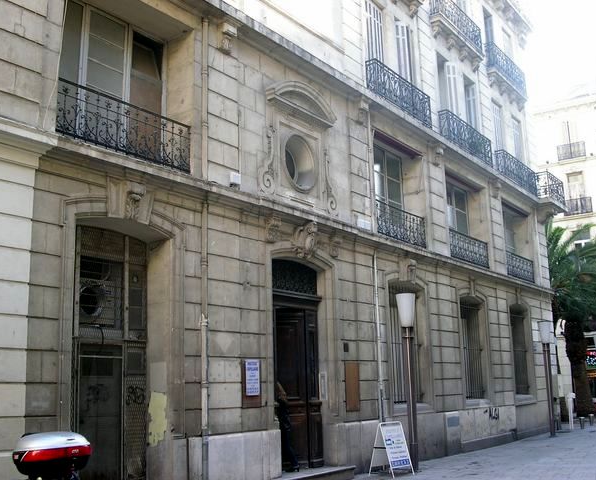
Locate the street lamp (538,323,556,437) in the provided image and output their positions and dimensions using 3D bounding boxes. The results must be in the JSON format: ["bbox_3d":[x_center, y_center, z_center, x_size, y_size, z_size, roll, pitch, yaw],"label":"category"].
[{"bbox_3d":[8.481,4.683,23.760,0.450,3.800,0.450,-6,-13,19],"label":"street lamp"}]

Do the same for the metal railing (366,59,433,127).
[{"bbox_3d":[2.746,-3.838,18.687,0.300,0.899,2.980,-10,-15,35],"label":"metal railing"}]

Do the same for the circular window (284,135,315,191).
[{"bbox_3d":[-0.031,-1.424,13.138,0.280,1.060,0.990,-10,-14,35],"label":"circular window"}]

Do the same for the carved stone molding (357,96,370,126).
[{"bbox_3d":[1.581,-3.102,16.972,0.200,0.570,0.270,-10,-15,35],"label":"carved stone molding"}]

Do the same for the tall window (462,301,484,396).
[{"bbox_3d":[4.561,2.914,18.640,0.070,2.500,1.500,-10,-14,35],"label":"tall window"}]

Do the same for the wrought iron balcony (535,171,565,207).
[{"bbox_3d":[9.725,-1.900,27.271,0.567,1.010,1.958,-10,-15,35],"label":"wrought iron balcony"}]

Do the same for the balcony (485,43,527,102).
[{"bbox_3d":[7.763,-6.270,26.188,0.380,1.013,3.041,-10,-15,35],"label":"balcony"}]

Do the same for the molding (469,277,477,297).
[{"bbox_3d":[4.695,1.227,18.842,0.150,0.540,0.320,-10,-14,35],"label":"molding"}]

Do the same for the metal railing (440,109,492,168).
[{"bbox_3d":[5.203,-3.056,21.663,0.309,0.979,3.453,-10,-15,35],"label":"metal railing"}]

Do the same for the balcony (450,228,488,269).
[{"bbox_3d":[5.215,0.317,21.143,0.082,0.825,2.886,-10,-15,35],"label":"balcony"}]

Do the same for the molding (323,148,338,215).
[{"bbox_3d":[0.711,-1.279,15.374,0.120,1.400,0.355,-10,-15,35],"label":"molding"}]

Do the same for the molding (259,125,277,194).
[{"bbox_3d":[-0.556,-1.535,13.341,0.144,1.309,0.495,-10,-15,35],"label":"molding"}]

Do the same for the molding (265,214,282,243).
[{"bbox_3d":[-0.468,-0.217,13.403,0.200,0.470,0.260,-10,-15,35],"label":"molding"}]

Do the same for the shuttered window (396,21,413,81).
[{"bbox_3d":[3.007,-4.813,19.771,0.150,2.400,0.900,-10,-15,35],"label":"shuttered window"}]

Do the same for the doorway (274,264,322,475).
[{"bbox_3d":[-0.023,2.173,12.357,0.360,3.640,1.630,-10,-14,35],"label":"doorway"}]

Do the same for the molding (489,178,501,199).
[{"bbox_3d":[6.546,-1.731,23.236,0.278,0.618,0.453,-10,-15,35],"label":"molding"}]

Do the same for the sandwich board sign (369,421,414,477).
[{"bbox_3d":[1.747,3.921,13.179,0.595,0.948,0.585,9,-15,-41],"label":"sandwich board sign"}]

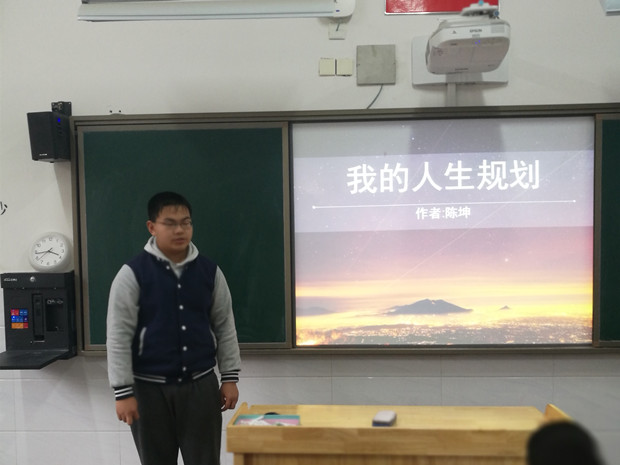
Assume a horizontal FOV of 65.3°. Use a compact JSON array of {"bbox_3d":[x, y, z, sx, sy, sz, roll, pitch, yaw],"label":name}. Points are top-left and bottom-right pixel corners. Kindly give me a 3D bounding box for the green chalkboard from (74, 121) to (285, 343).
[{"bbox_3d":[-0.674,0.028,2.639,1.147,1.222,0.040,-1,2,2],"label":"green chalkboard"}]

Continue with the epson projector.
[{"bbox_3d":[0.740,-0.874,2.302,0.350,0.160,0.340,-1,2,2],"label":"epson projector"}]

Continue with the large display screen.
[{"bbox_3d":[0.711,0.006,2.612,1.588,1.204,0.040,-1,2,2],"label":"large display screen"}]

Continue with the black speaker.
[{"bbox_3d":[-1.319,-0.478,2.460,0.121,0.227,0.159,-2,3,1],"label":"black speaker"}]

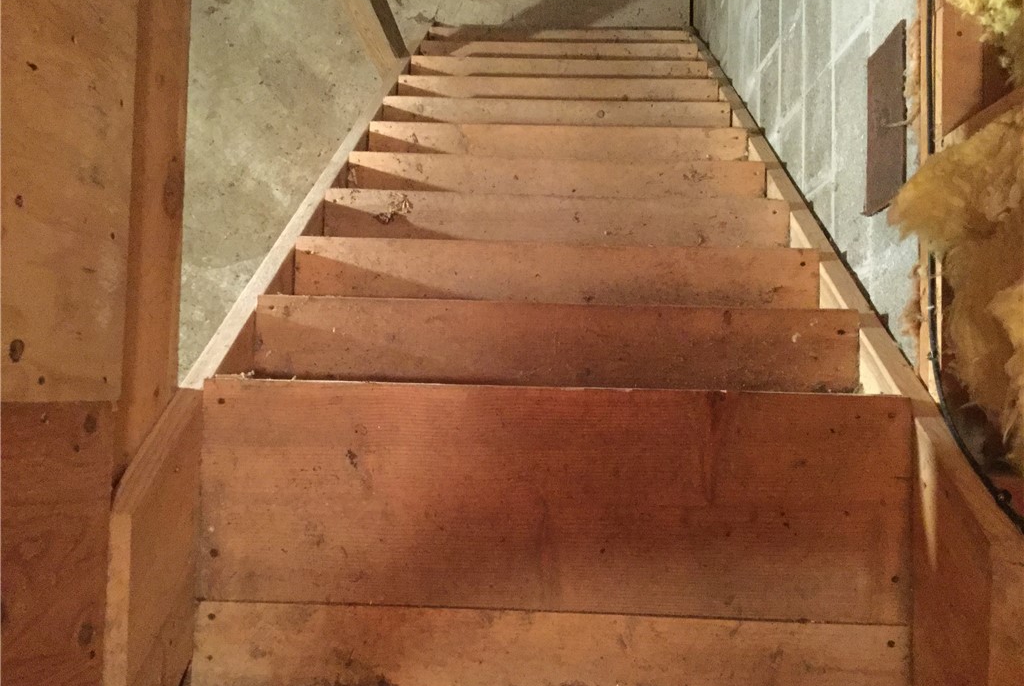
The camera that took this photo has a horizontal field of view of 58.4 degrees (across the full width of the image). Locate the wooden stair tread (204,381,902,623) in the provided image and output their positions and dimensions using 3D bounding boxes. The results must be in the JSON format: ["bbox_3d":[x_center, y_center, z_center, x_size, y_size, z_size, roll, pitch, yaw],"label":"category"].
[{"bbox_3d":[0.050,0.203,1.202,0.912,0.038,0.286,1,87,2],"label":"wooden stair tread"}]

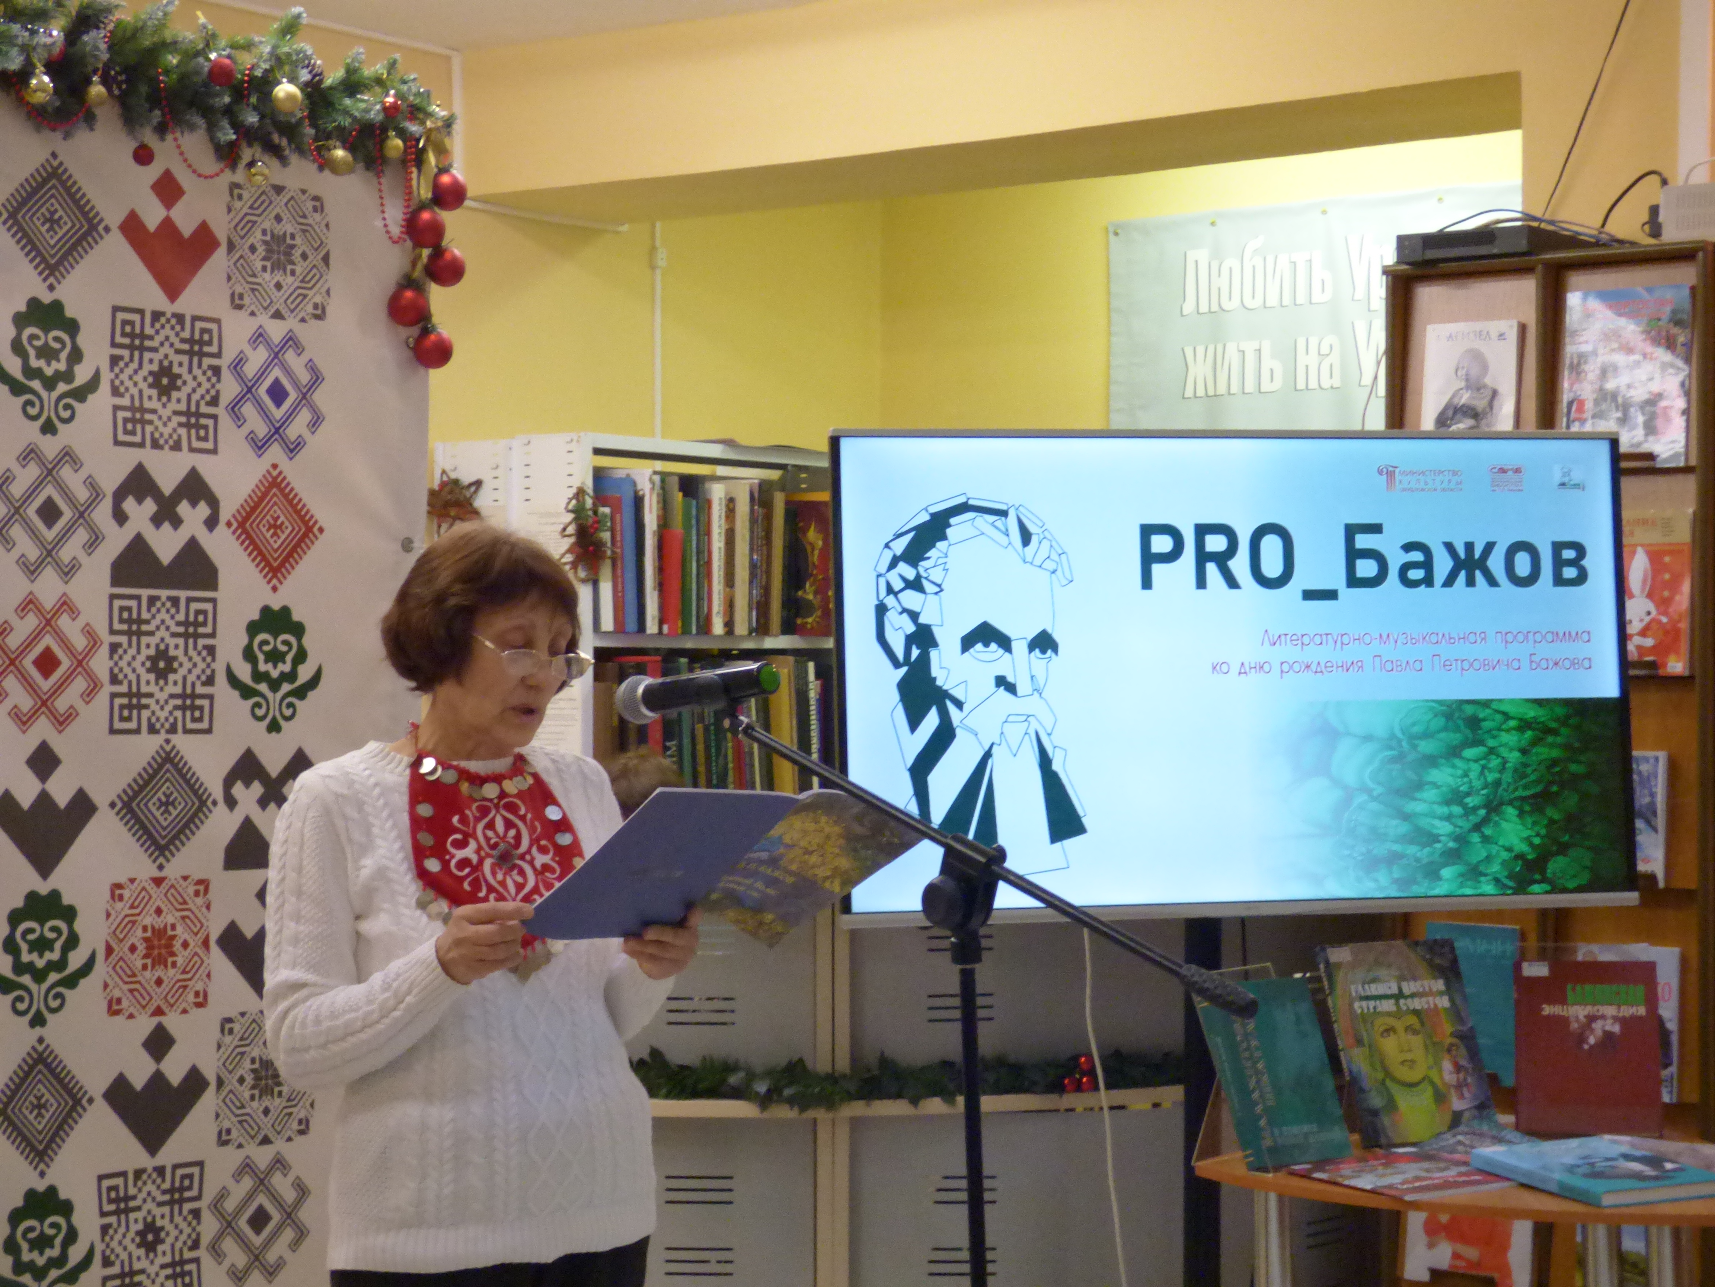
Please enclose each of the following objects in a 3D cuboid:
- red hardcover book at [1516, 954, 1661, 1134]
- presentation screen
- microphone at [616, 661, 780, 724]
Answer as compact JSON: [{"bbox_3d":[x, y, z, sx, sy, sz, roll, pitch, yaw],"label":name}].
[{"bbox_3d":[1.078,0.601,4.827,0.207,0.267,0.038,0,-24,10],"label":"red hardcover book"},{"bbox_3d":[0.565,0.045,4.838,1.240,0.715,0.060,-1,-4,-14],"label":"presentation screen"},{"bbox_3d":[-0.170,0.050,3.440,0.052,0.052,0.240,0,-7,-42],"label":"microphone"}]

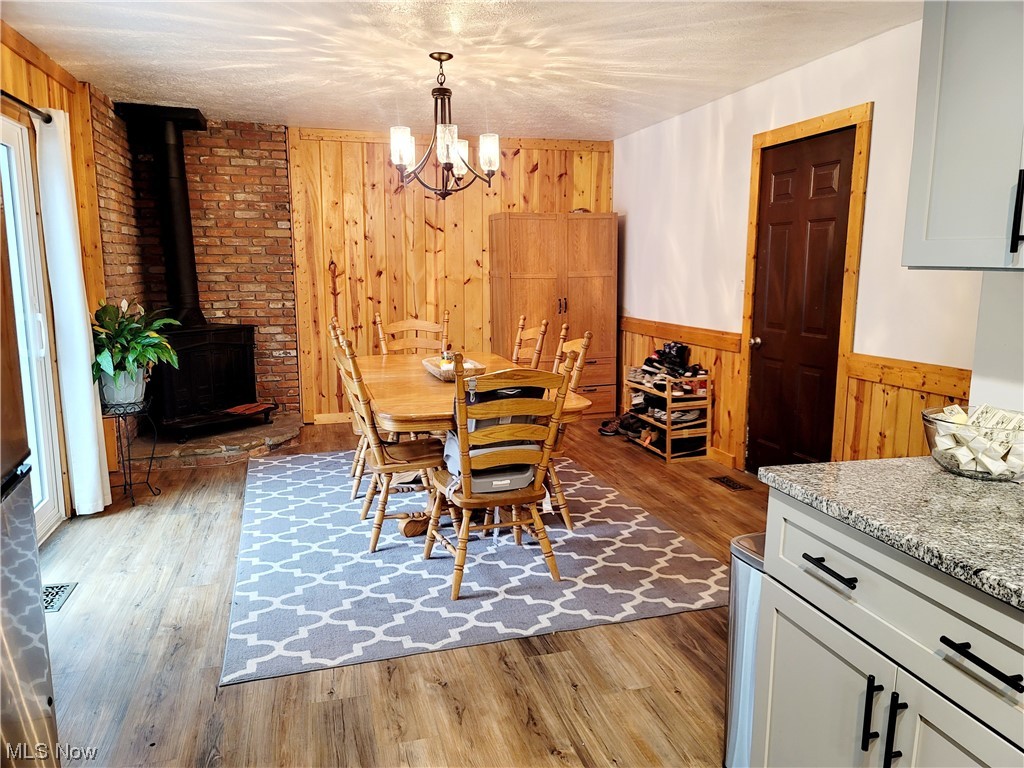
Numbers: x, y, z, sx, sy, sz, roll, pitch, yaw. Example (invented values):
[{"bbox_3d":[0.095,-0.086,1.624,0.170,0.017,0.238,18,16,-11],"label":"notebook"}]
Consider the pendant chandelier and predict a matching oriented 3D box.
[{"bbox_3d":[-0.373,-1.398,4.059,0.620,0.752,0.610,-3,10,-15],"label":"pendant chandelier"}]

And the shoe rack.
[{"bbox_3d":[1.134,0.193,5.397,0.350,0.595,0.640,-4,10,-21],"label":"shoe rack"}]

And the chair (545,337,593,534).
[{"bbox_3d":[0.086,0.220,3.995,0.573,1.040,0.515,-2,10,-10],"label":"chair"}]

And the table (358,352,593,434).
[{"bbox_3d":[-0.334,0.339,4.138,0.970,0.760,2.070,-3,10,-15],"label":"table"}]

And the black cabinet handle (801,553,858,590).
[{"bbox_3d":[0.643,0.374,1.486,0.032,0.011,0.154,-3,10,-15],"label":"black cabinet handle"}]

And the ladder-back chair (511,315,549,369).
[{"bbox_3d":[-0.116,0.104,4.688,0.573,1.040,0.515,-3,10,-15],"label":"ladder-back chair"}]

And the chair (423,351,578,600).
[{"bbox_3d":[-0.080,0.333,3.190,0.500,1.020,0.570,-3,10,-19],"label":"chair"}]

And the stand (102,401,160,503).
[{"bbox_3d":[-2.214,0.386,4.290,0.290,0.570,0.290,-3,10,-17],"label":"stand"}]

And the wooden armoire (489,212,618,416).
[{"bbox_3d":[0.370,-0.601,6.616,1.020,1.795,0.525,-3,10,-15],"label":"wooden armoire"}]

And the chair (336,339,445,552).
[{"bbox_3d":[-0.565,0.250,3.709,0.560,1.020,0.500,-3,10,-18],"label":"chair"}]

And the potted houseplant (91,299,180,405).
[{"bbox_3d":[-2.199,-0.171,4.299,0.520,0.650,0.520,-3,10,-15],"label":"potted houseplant"}]

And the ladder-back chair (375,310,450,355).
[{"bbox_3d":[-0.623,0.044,5.056,0.515,1.040,0.573,-3,10,-17],"label":"ladder-back chair"}]

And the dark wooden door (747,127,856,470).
[{"bbox_3d":[1.663,-0.370,4.333,0.050,2.040,0.810,-3,10,-17],"label":"dark wooden door"}]

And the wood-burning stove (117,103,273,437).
[{"bbox_3d":[-2.403,-0.814,5.532,0.720,2.328,0.880,5,11,30],"label":"wood-burning stove"}]

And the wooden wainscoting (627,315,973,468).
[{"bbox_3d":[1.468,0.103,5.005,0.050,0.896,3.650,-3,10,-17],"label":"wooden wainscoting"}]

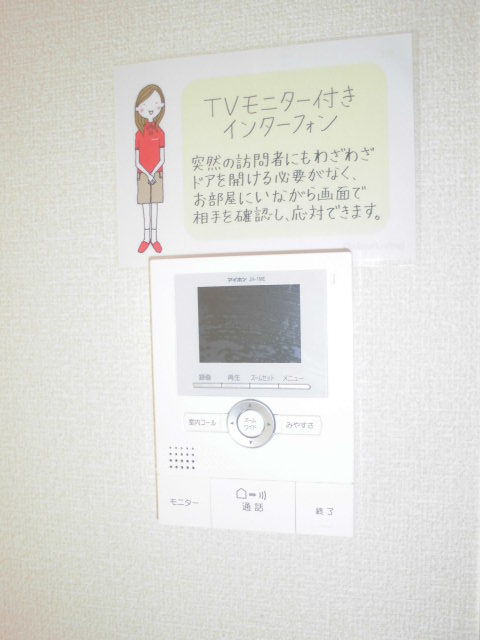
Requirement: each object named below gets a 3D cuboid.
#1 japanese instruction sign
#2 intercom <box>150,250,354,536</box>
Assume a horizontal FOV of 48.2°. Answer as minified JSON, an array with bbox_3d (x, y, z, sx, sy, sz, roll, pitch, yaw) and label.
[{"bbox_3d":[0.013,-0.116,0.387,0.216,0.154,0.002,-1,2,11],"label":"japanese instruction sign"},{"bbox_3d":[0.009,0.052,0.383,0.139,0.192,0.025,-1,2,11],"label":"intercom"}]

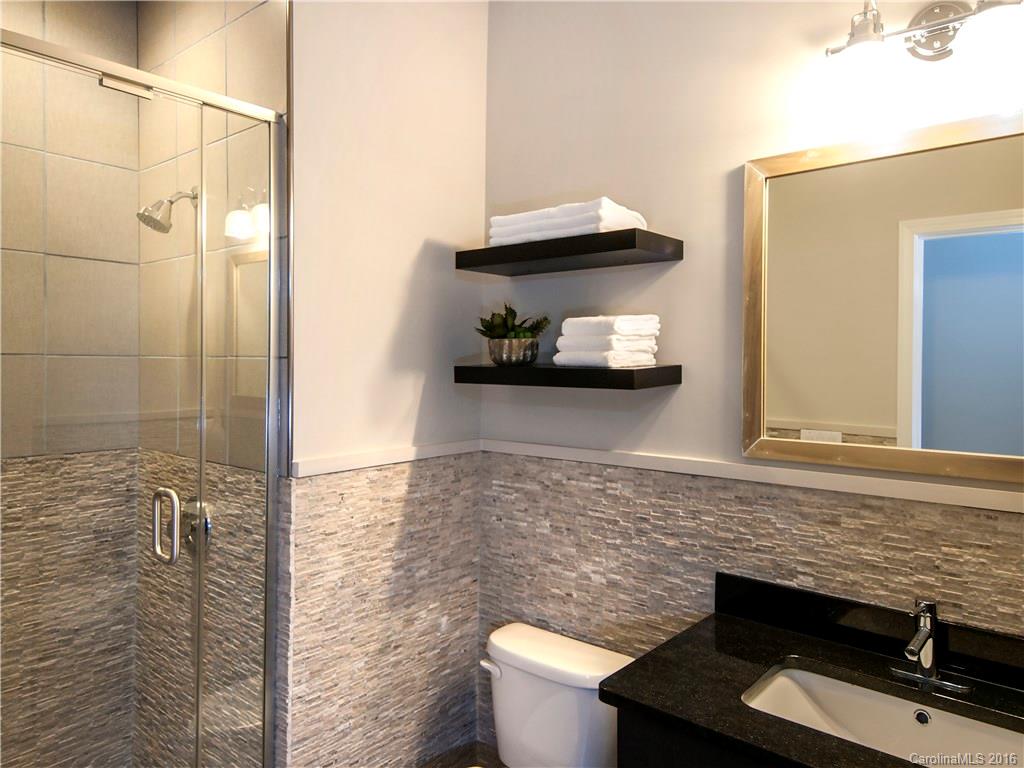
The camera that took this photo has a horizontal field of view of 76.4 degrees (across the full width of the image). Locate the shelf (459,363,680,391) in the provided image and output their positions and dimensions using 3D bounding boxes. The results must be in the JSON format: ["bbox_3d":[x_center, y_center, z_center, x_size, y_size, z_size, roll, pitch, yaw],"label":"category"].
[{"bbox_3d":[0.146,-0.023,1.858,0.603,0.049,0.263,2,3,39],"label":"shelf"}]

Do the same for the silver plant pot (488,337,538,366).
[{"bbox_3d":[0.005,-0.096,1.962,0.152,0.087,0.152,0,2,0],"label":"silver plant pot"}]

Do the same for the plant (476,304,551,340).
[{"bbox_3d":[0.006,-0.181,1.960,0.204,0.107,0.185,2,3,39],"label":"plant"}]

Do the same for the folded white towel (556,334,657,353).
[{"bbox_3d":[0.258,-0.103,1.751,0.172,0.040,0.240,2,3,39],"label":"folded white towel"}]

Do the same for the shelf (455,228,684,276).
[{"bbox_3d":[0.150,-0.366,1.864,0.603,0.049,0.263,2,3,39],"label":"shelf"}]

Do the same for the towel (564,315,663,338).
[{"bbox_3d":[0.269,-0.149,1.741,0.160,0.050,0.241,2,3,39],"label":"towel"}]

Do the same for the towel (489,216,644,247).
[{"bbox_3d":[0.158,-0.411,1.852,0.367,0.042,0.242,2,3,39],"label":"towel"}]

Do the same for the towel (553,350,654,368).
[{"bbox_3d":[0.254,-0.064,1.762,0.170,0.040,0.246,2,3,39],"label":"towel"}]

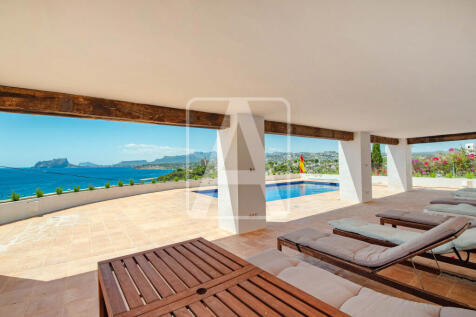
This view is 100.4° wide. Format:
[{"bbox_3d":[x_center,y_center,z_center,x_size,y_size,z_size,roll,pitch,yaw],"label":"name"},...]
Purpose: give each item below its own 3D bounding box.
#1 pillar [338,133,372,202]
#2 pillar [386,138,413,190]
[{"bbox_3d":[4.238,0.290,7.199,0.696,2.414,0.786,0,-1,-33],"label":"pillar"},{"bbox_3d":[7.618,0.275,9.408,0.679,2.414,0.772,0,-1,-33],"label":"pillar"}]

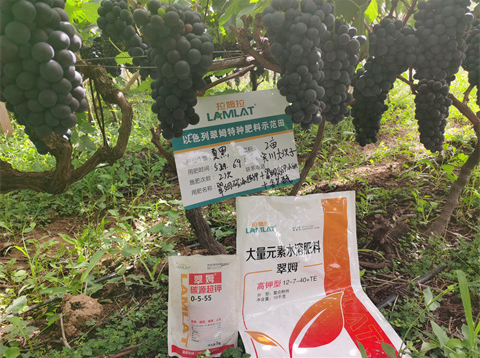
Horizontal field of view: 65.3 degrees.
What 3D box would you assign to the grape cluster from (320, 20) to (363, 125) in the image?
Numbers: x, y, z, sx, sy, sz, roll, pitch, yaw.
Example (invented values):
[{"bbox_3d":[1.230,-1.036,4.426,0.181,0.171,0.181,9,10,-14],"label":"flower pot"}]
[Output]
[{"bbox_3d":[0.223,-0.236,0.840,0.112,0.222,0.105,4,18,11],"label":"grape cluster"}]

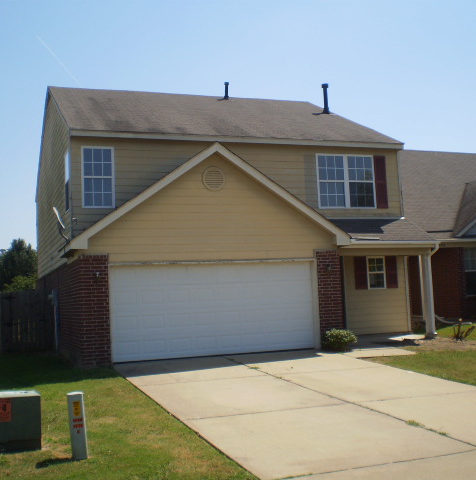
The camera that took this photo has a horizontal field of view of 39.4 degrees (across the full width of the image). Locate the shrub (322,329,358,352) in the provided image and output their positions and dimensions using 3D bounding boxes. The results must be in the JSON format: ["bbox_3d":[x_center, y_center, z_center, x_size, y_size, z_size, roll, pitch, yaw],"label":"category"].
[{"bbox_3d":[2.414,2.319,15.696,0.800,0.540,0.750,-3,-5,0],"label":"shrub"}]

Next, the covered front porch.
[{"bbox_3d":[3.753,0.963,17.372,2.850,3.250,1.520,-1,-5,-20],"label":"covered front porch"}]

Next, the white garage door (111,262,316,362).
[{"bbox_3d":[-0.480,1.609,15.407,4.880,2.130,0.100,-1,-5,-20],"label":"white garage door"}]

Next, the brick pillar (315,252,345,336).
[{"bbox_3d":[2.209,1.471,16.507,0.650,2.360,0.500,-1,-5,-20],"label":"brick pillar"}]

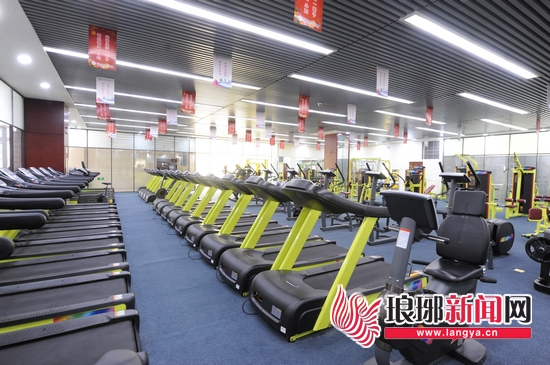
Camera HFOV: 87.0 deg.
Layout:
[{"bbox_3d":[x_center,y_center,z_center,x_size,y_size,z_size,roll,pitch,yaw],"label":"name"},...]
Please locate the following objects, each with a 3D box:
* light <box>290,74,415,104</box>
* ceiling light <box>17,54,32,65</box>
[{"bbox_3d":[2.298,-2.452,7.761,4.450,0.080,0.220,0,3,-30],"label":"light"},{"bbox_3d":[-4.597,-2.262,5.340,0.180,0.050,0.180,0,3,-30],"label":"ceiling light"}]

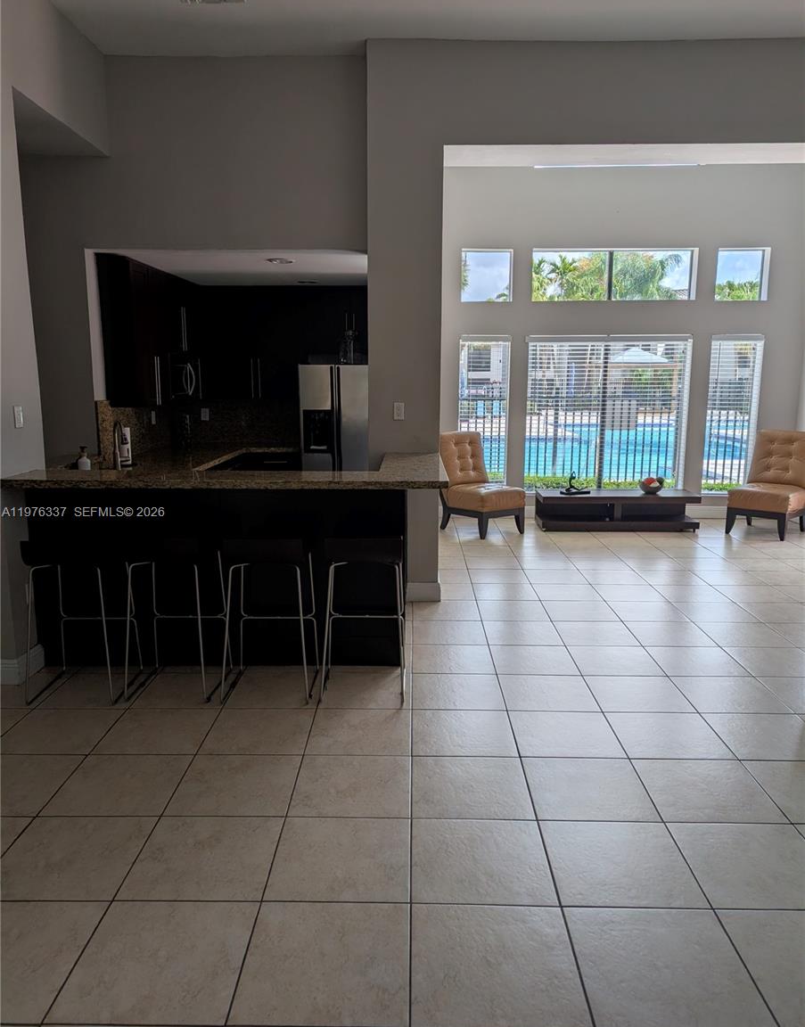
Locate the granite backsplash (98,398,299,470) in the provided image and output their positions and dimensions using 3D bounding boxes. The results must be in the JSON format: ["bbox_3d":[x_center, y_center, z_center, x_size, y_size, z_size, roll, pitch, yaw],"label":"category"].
[{"bbox_3d":[-1.550,-0.747,6.457,1.220,0.470,2.400,0,11,1],"label":"granite backsplash"}]

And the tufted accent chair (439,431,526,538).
[{"bbox_3d":[0.794,-0.309,7.661,0.570,0.995,0.760,-7,13,-34],"label":"tufted accent chair"}]

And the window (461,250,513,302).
[{"bbox_3d":[0.935,-2.626,8.205,0.560,0.553,0.130,0,11,1],"label":"window"}]

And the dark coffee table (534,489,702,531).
[{"bbox_3d":[2.300,-0.034,8.011,1.655,0.376,0.528,0,11,1],"label":"dark coffee table"}]

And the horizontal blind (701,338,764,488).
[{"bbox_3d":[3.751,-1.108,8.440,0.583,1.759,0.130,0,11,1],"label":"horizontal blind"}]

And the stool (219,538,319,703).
[{"bbox_3d":[-0.684,0.507,3.854,0.440,0.825,0.450,0,11,1],"label":"stool"}]

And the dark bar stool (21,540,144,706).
[{"bbox_3d":[-1.635,0.489,3.789,0.440,0.835,0.460,0,11,-1],"label":"dark bar stool"}]

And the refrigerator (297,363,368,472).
[{"bbox_3d":[-0.504,-0.588,7.223,0.860,1.700,0.800,0,11,1],"label":"refrigerator"}]

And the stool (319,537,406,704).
[{"bbox_3d":[-0.195,0.489,3.802,0.430,0.835,0.460,0,11,1],"label":"stool"}]

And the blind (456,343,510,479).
[{"bbox_3d":[0.925,-1.148,8.424,0.576,1.675,0.080,0,11,1],"label":"blind"}]

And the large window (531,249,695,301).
[{"bbox_3d":[2.289,-2.577,8.029,1.761,0.546,0.120,0,11,1],"label":"large window"}]

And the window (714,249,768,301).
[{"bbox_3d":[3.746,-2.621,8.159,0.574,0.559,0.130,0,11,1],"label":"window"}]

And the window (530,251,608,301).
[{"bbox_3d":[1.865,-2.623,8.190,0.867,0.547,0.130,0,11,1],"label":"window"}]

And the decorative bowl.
[{"bbox_3d":[2.673,-0.299,7.969,0.260,0.165,0.260,0,11,1],"label":"decorative bowl"}]

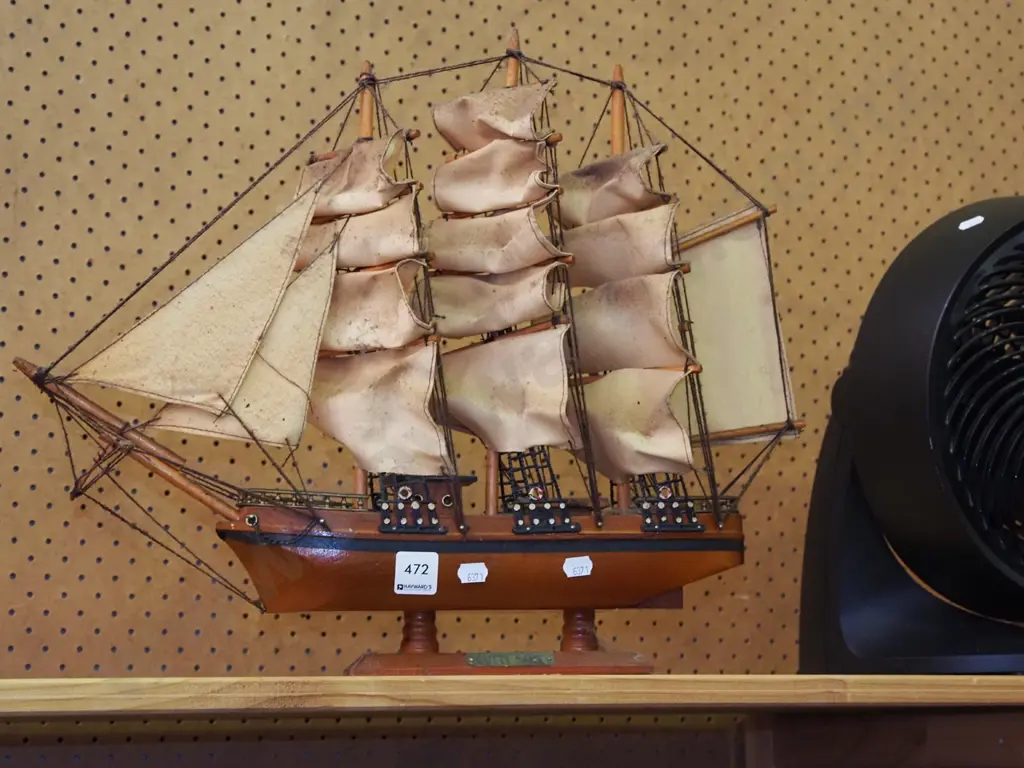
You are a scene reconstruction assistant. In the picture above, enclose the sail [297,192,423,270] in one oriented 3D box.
[{"bbox_3d":[-0.119,-0.111,1.720,0.125,0.050,0.030,-7,-11,39],"label":"sail"}]

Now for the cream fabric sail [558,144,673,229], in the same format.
[{"bbox_3d":[0.074,-0.148,1.750,0.114,0.052,0.035,-8,-12,43],"label":"cream fabric sail"}]

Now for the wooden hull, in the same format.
[{"bbox_3d":[-0.020,0.132,1.710,0.395,0.075,0.085,1,-9,-10],"label":"wooden hull"}]

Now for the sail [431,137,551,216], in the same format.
[{"bbox_3d":[-0.017,-0.157,1.751,0.124,0.054,0.032,-8,-11,41],"label":"sail"}]

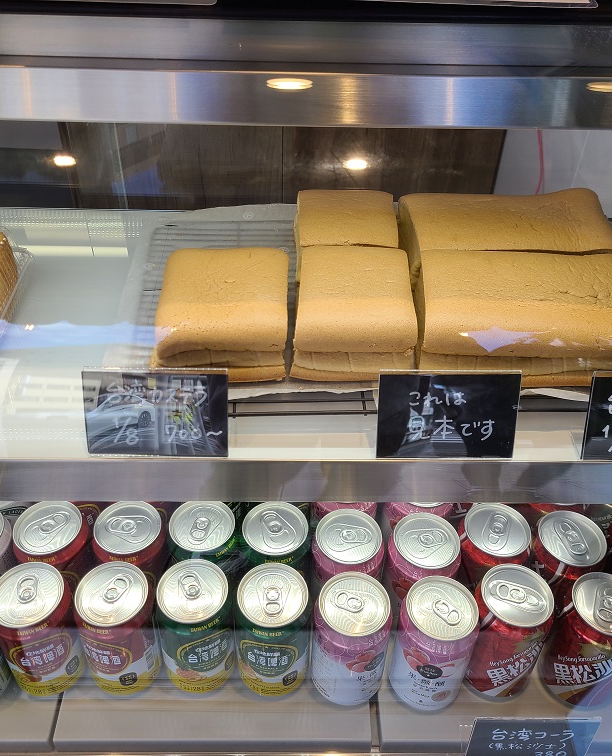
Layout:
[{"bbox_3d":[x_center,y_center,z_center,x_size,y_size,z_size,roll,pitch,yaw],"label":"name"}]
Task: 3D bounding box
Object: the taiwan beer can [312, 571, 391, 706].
[{"bbox_3d":[0.038,0.228,0.654,0.066,0.122,0.066,1,41,-1],"label":"taiwan beer can"}]

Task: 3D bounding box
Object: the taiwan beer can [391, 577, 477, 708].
[{"bbox_3d":[0.110,0.231,0.655,0.066,0.116,0.066,1,41,-1],"label":"taiwan beer can"}]

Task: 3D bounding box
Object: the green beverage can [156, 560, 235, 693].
[{"bbox_3d":[-0.093,0.220,0.660,0.066,0.122,0.066,1,41,-1],"label":"green beverage can"}]

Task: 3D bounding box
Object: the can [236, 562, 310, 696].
[{"bbox_3d":[-0.028,0.223,0.659,0.066,0.122,0.066,1,41,-1],"label":"can"}]

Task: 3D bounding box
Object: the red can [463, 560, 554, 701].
[{"bbox_3d":[0.174,0.224,0.665,0.066,0.116,0.066,1,41,-1],"label":"red can"}]

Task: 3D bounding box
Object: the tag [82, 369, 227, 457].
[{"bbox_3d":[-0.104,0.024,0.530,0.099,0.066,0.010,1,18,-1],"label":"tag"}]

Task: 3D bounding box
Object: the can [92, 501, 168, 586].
[{"bbox_3d":[-0.158,0.177,0.708,0.066,0.122,0.066,1,41,-1],"label":"can"}]

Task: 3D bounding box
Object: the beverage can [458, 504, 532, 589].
[{"bbox_3d":[0.171,0.180,0.715,0.066,0.116,0.066,2,41,0],"label":"beverage can"}]

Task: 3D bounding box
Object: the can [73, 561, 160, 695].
[{"bbox_3d":[-0.160,0.220,0.659,0.066,0.118,0.066,1,42,-1],"label":"can"}]

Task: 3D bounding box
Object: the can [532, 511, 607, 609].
[{"bbox_3d":[0.234,0.187,0.706,0.066,0.122,0.066,1,41,0],"label":"can"}]

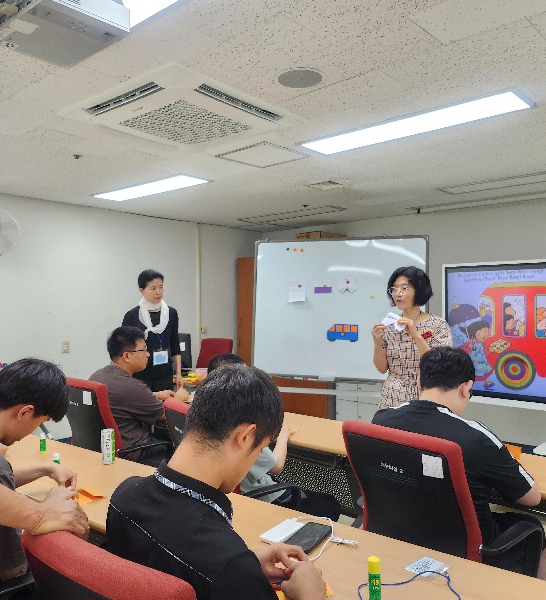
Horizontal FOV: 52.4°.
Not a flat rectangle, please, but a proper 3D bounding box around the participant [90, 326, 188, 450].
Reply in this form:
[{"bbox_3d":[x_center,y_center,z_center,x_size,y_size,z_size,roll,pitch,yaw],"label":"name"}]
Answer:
[{"bbox_3d":[-0.785,0.763,3.288,0.720,1.230,0.560,0,-1,-29],"label":"participant"}]

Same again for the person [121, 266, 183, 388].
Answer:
[{"bbox_3d":[-0.863,0.580,3.932,0.460,1.600,0.320,0,-1,-25],"label":"person"}]

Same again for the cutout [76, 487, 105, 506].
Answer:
[{"bbox_3d":[-0.606,0.623,1.769,0.130,0.020,0.100,-1,-1,41],"label":"cutout"}]

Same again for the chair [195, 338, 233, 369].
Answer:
[{"bbox_3d":[-0.659,0.929,6.023,0.580,0.960,0.580,0,-1,37],"label":"chair"}]

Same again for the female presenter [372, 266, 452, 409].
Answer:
[{"bbox_3d":[0.768,0.592,3.105,0.480,1.570,0.420,0,-1,34],"label":"female presenter"}]

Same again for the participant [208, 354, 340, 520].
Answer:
[{"bbox_3d":[-0.036,0.811,2.642,0.580,1.120,0.750,-1,-1,41],"label":"participant"}]

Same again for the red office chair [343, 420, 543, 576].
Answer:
[{"bbox_3d":[0.593,0.903,1.995,0.600,0.920,0.600,-1,-1,41],"label":"red office chair"}]

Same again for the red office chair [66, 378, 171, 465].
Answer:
[{"bbox_3d":[-0.877,0.918,3.287,0.600,0.920,0.600,-1,-1,41],"label":"red office chair"}]

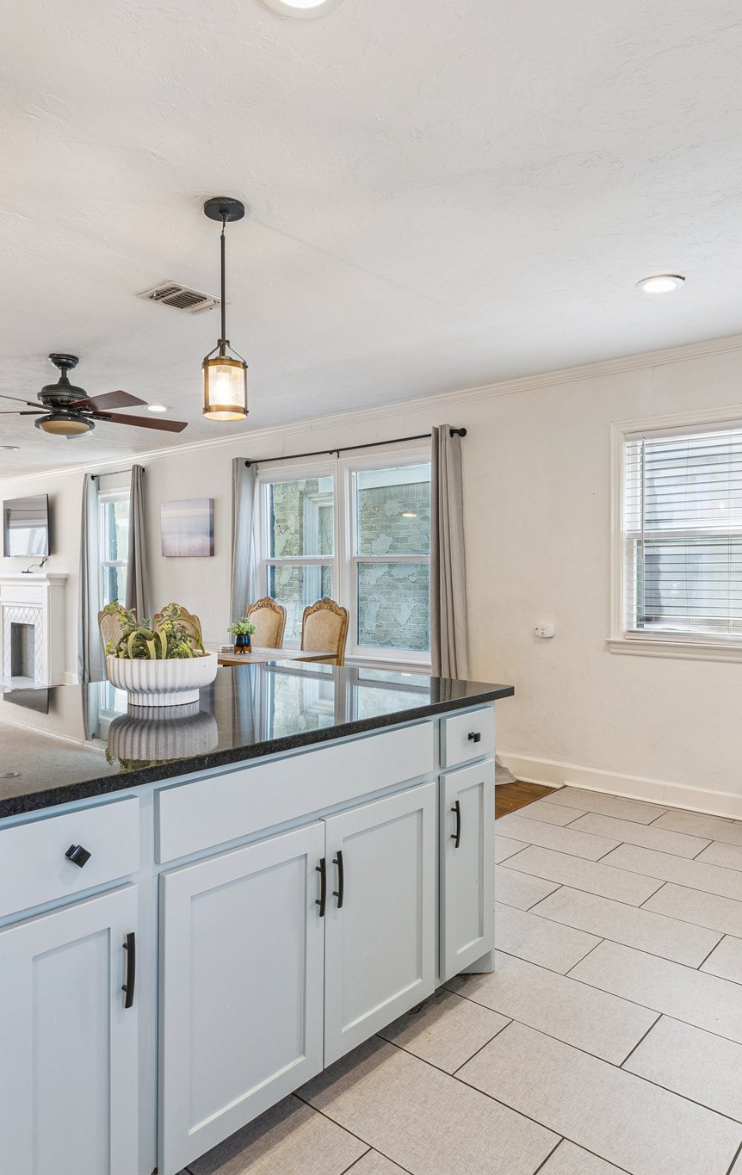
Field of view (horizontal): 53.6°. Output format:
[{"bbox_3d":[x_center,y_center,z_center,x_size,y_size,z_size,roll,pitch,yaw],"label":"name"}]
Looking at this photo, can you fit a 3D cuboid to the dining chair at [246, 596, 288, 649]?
[{"bbox_3d":[-0.921,0.613,5.193,0.500,1.085,0.600,1,1,41],"label":"dining chair"}]

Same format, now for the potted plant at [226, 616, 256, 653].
[{"bbox_3d":[-0.800,0.294,4.565,0.180,0.225,0.180,0,1,0],"label":"potted plant"}]

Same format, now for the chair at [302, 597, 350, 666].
[{"bbox_3d":[-0.469,0.620,4.798,0.500,1.085,0.600,1,1,41],"label":"chair"}]

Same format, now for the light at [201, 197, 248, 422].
[{"bbox_3d":[-0.482,-0.906,2.428,0.150,0.705,0.150,0,1,0],"label":"light"}]

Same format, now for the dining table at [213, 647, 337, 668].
[{"bbox_3d":[-0.936,0.786,4.671,1.400,0.760,0.850,1,1,41],"label":"dining table"}]

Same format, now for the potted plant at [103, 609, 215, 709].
[{"bbox_3d":[-0.548,0.165,1.940,0.275,0.270,0.275,0,1,0],"label":"potted plant"}]

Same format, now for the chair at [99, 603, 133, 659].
[{"bbox_3d":[-1.322,0.623,4.502,0.510,1.090,0.600,1,1,41],"label":"chair"}]

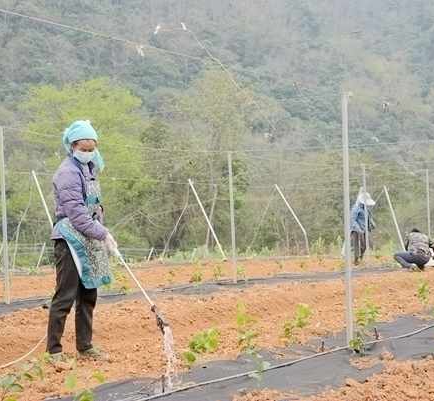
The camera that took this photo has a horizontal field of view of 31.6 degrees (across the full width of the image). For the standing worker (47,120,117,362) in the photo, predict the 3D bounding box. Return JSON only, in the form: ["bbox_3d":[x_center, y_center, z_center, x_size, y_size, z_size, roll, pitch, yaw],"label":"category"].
[{"bbox_3d":[-0.898,0.270,5.120,0.400,1.590,0.460,-2,-1,34],"label":"standing worker"}]

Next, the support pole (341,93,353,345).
[{"bbox_3d":[0.983,0.141,5.780,0.045,1.899,0.045,-1,-1,10],"label":"support pole"}]

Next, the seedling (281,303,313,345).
[{"bbox_3d":[0.596,0.914,5.680,0.237,0.318,0.225,-1,-1,6],"label":"seedling"}]

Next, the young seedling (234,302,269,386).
[{"bbox_3d":[0.196,0.816,4.350,0.210,0.480,0.200,-2,-1,0],"label":"young seedling"}]

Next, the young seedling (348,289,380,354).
[{"bbox_3d":[1.052,0.856,5.470,0.214,0.485,0.203,-1,-1,11],"label":"young seedling"}]

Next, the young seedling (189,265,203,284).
[{"bbox_3d":[-0.289,1.049,10.800,0.197,0.296,0.187,-1,-1,-2],"label":"young seedling"}]

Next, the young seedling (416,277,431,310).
[{"bbox_3d":[2.099,0.946,7.800,0.170,0.350,0.170,-2,-1,0],"label":"young seedling"}]

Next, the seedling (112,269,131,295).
[{"bbox_3d":[-1.133,0.961,9.100,0.240,0.310,0.220,-2,-1,0],"label":"seedling"}]

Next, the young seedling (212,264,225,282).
[{"bbox_3d":[0.022,1.061,11.150,0.203,0.262,0.193,-1,-1,0],"label":"young seedling"}]

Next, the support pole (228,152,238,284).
[{"bbox_3d":[0.220,0.255,10.870,0.050,1.870,0.050,-2,-1,0],"label":"support pole"}]

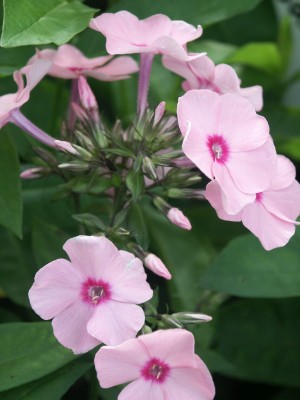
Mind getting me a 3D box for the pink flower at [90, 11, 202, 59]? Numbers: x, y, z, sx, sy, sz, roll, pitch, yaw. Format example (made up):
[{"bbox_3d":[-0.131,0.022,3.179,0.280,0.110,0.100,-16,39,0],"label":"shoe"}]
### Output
[{"bbox_3d":[-0.001,-0.040,0.565,0.028,0.009,0.026,2,14,0],"label":"pink flower"}]

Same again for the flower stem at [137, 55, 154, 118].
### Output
[{"bbox_3d":[-0.001,-0.028,0.550,0.003,0.015,0.003,9,6,0],"label":"flower stem"}]

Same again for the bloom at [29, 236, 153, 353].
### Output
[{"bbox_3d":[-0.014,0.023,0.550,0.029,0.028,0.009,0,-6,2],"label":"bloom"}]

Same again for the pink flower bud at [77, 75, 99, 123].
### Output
[{"bbox_3d":[-0.015,-0.024,0.550,0.003,0.012,0.003,-21,6,0],"label":"pink flower bud"}]

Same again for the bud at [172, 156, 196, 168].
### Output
[{"bbox_3d":[0.009,-0.009,0.572,0.007,0.003,0.003,9,0,15],"label":"bud"}]

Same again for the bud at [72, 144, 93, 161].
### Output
[{"bbox_3d":[-0.016,-0.011,0.546,0.006,0.002,0.002,38,0,-9],"label":"bud"}]

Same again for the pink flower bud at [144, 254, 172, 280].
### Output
[{"bbox_3d":[0.002,0.017,0.565,0.008,0.004,0.004,41,0,16],"label":"pink flower bud"}]

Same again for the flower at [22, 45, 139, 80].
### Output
[{"bbox_3d":[-0.017,-0.035,0.587,0.028,0.007,0.026,3,9,0],"label":"flower"}]

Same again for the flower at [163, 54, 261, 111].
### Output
[{"bbox_3d":[0.015,-0.029,0.568,0.025,0.009,0.024,24,23,-7],"label":"flower"}]

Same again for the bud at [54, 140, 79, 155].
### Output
[{"bbox_3d":[-0.021,-0.013,0.575,0.007,0.002,0.002,27,0,-9],"label":"bud"}]

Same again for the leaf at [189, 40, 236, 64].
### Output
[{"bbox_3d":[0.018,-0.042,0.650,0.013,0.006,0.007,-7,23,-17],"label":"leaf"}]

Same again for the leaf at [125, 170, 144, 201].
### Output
[{"bbox_3d":[-0.004,-0.003,0.568,0.005,0.008,0.003,4,-18,7],"label":"leaf"}]

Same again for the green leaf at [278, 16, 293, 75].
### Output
[{"bbox_3d":[0.039,-0.045,0.670,0.004,0.017,0.004,2,6,0],"label":"green leaf"}]

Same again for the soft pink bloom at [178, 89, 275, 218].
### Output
[{"bbox_3d":[0.018,-0.011,0.543,0.027,0.029,0.010,-12,-6,-33],"label":"soft pink bloom"}]

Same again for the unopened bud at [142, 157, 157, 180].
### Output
[{"bbox_3d":[0.000,-0.007,0.545,0.002,0.006,0.002,-28,24,0],"label":"unopened bud"}]

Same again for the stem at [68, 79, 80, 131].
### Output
[{"bbox_3d":[-0.019,-0.023,0.564,0.002,0.013,0.002,7,6,0],"label":"stem"}]

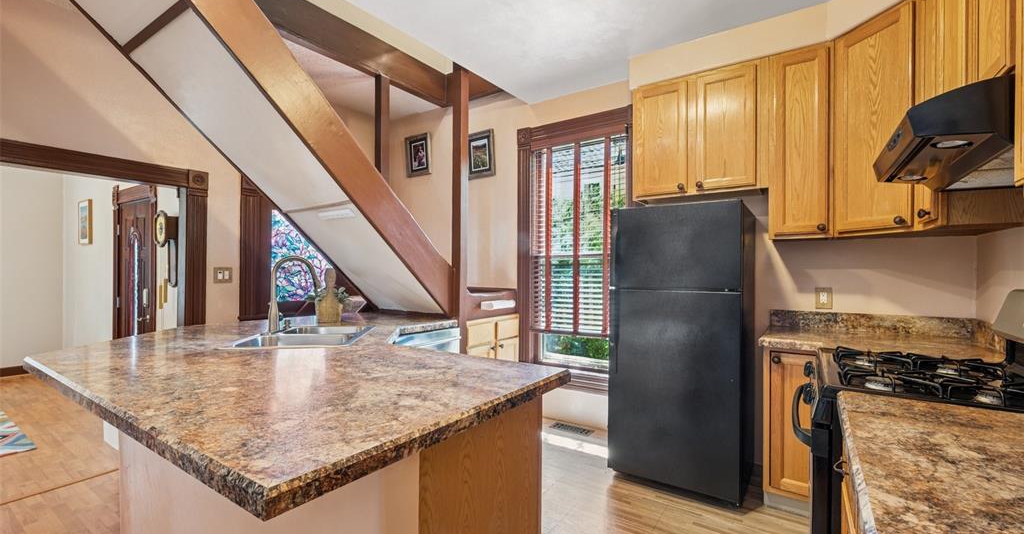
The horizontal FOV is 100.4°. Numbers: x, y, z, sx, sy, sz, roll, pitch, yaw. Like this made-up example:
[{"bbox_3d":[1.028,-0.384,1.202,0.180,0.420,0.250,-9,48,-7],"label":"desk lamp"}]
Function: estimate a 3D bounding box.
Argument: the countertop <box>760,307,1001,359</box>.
[{"bbox_3d":[1.816,0.345,2.171,0.935,0.146,0.780,0,-1,34],"label":"countertop"}]

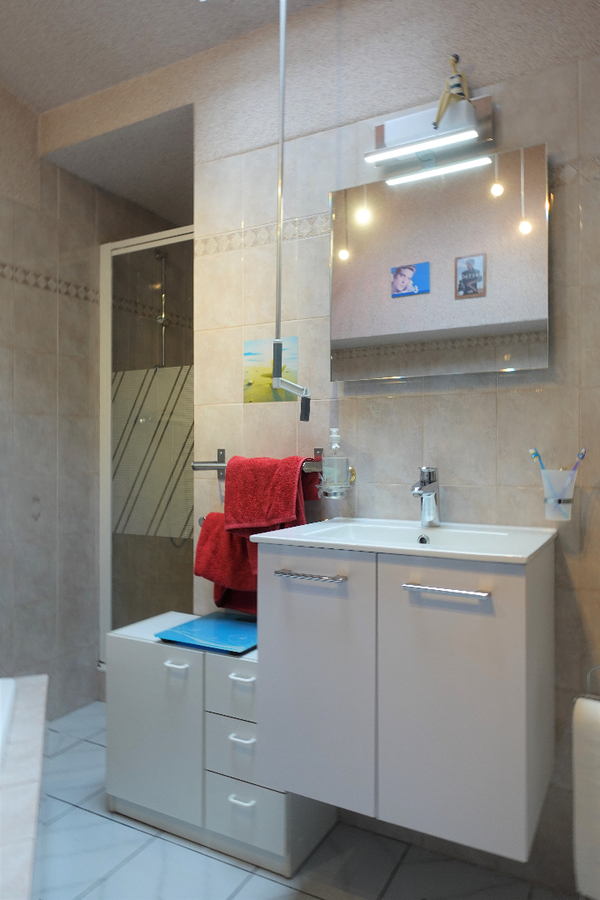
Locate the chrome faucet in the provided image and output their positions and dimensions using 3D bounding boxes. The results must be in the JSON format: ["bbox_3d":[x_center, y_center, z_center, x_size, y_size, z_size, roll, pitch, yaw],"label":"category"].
[{"bbox_3d":[0.319,0.119,1.527,0.050,0.152,0.150,0,-1,28],"label":"chrome faucet"}]

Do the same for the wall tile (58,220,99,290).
[{"bbox_3d":[-0.946,-0.835,2.539,0.010,0.248,0.197,0,0,28],"label":"wall tile"}]

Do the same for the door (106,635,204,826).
[{"bbox_3d":[-0.432,0.823,1.790,0.368,0.490,0.018,0,0,27],"label":"door"}]

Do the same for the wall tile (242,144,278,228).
[{"bbox_3d":[-0.095,-0.842,1.905,0.197,0.248,0.010,0,0,28],"label":"wall tile"}]

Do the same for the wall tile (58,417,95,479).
[{"bbox_3d":[-0.943,-0.019,2.542,0.010,0.248,0.197,0,0,28],"label":"wall tile"}]

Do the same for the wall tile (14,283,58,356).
[{"bbox_3d":[-1.057,-0.522,2.407,0.010,0.252,0.200,0,-1,28],"label":"wall tile"}]

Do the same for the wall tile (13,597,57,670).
[{"bbox_3d":[-1.052,0.737,2.400,0.010,0.251,0.198,0,0,29],"label":"wall tile"}]

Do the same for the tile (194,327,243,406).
[{"bbox_3d":[-0.271,-0.275,2.008,0.200,0.252,0.010,0,-1,28],"label":"tile"}]

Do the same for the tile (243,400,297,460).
[{"bbox_3d":[-0.092,-0.026,1.908,0.197,0.248,0.010,0,0,28],"label":"tile"}]

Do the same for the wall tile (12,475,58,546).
[{"bbox_3d":[-1.056,0.233,2.400,0.010,0.252,0.200,0,-1,28],"label":"wall tile"}]

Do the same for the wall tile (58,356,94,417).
[{"bbox_3d":[-0.974,-0.276,2.618,0.012,0.253,0.210,0,0,27],"label":"wall tile"}]

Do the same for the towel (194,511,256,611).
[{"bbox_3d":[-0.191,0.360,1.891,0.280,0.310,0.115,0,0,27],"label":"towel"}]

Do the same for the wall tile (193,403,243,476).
[{"bbox_3d":[-0.270,-0.024,2.005,0.200,0.252,0.010,0,-1,28],"label":"wall tile"}]

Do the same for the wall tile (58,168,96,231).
[{"bbox_3d":[-0.962,-1.070,2.587,0.010,0.212,0.200,0,-1,28],"label":"wall tile"}]

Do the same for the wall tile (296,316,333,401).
[{"bbox_3d":[0.080,-0.279,1.818,0.198,0.251,0.010,0,0,29],"label":"wall tile"}]

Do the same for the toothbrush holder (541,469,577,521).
[{"bbox_3d":[0.624,0.108,1.446,0.081,0.122,0.085,0,0,29],"label":"toothbrush holder"}]

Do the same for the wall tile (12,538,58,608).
[{"bbox_3d":[-1.052,0.484,2.401,0.010,0.251,0.198,0,0,29],"label":"wall tile"}]

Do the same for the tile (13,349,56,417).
[{"bbox_3d":[-1.057,-0.271,2.404,0.010,0.252,0.200,0,-1,28],"label":"tile"}]

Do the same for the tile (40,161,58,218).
[{"bbox_3d":[-1.013,-1.059,2.416,0.010,0.198,0.079,0,0,28],"label":"tile"}]

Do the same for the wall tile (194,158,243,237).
[{"bbox_3d":[-0.273,-0.845,2.012,0.200,0.248,0.010,0,0,29],"label":"wall tile"}]

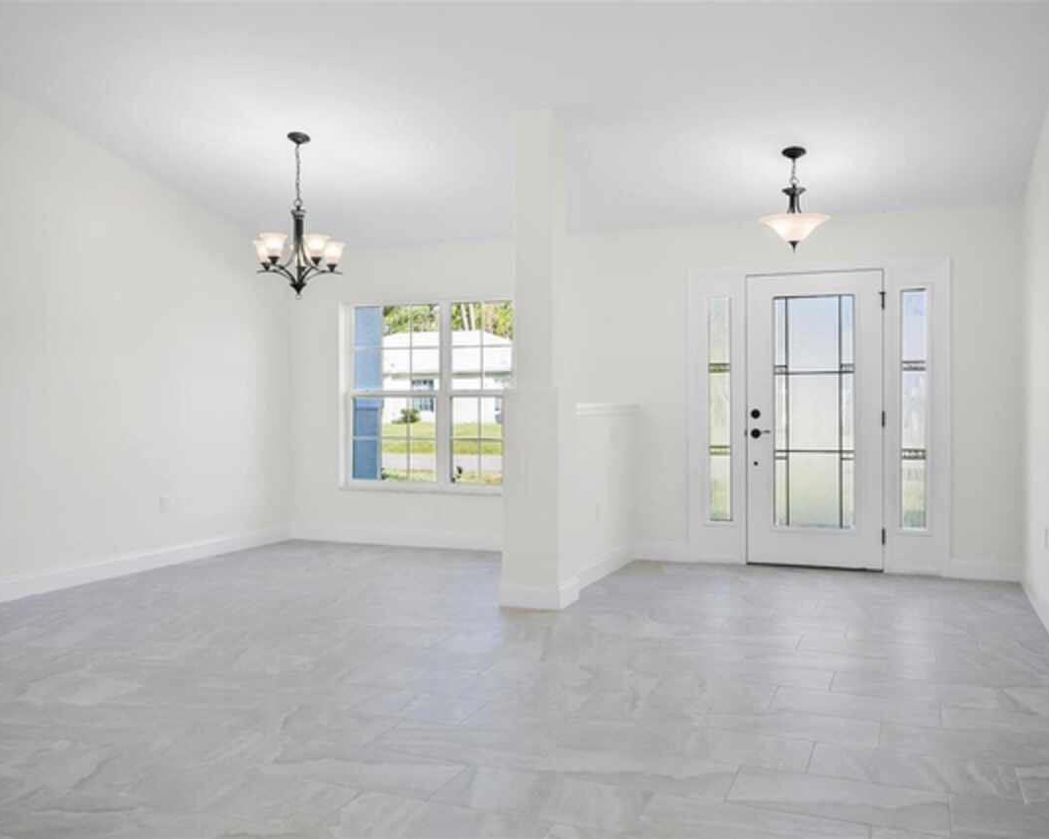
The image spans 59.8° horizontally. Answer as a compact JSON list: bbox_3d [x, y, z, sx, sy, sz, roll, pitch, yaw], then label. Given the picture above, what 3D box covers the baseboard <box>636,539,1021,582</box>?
[{"bbox_3d":[2.011,0.982,6.333,2.540,0.137,0.018,0,1,23],"label":"baseboard"}]

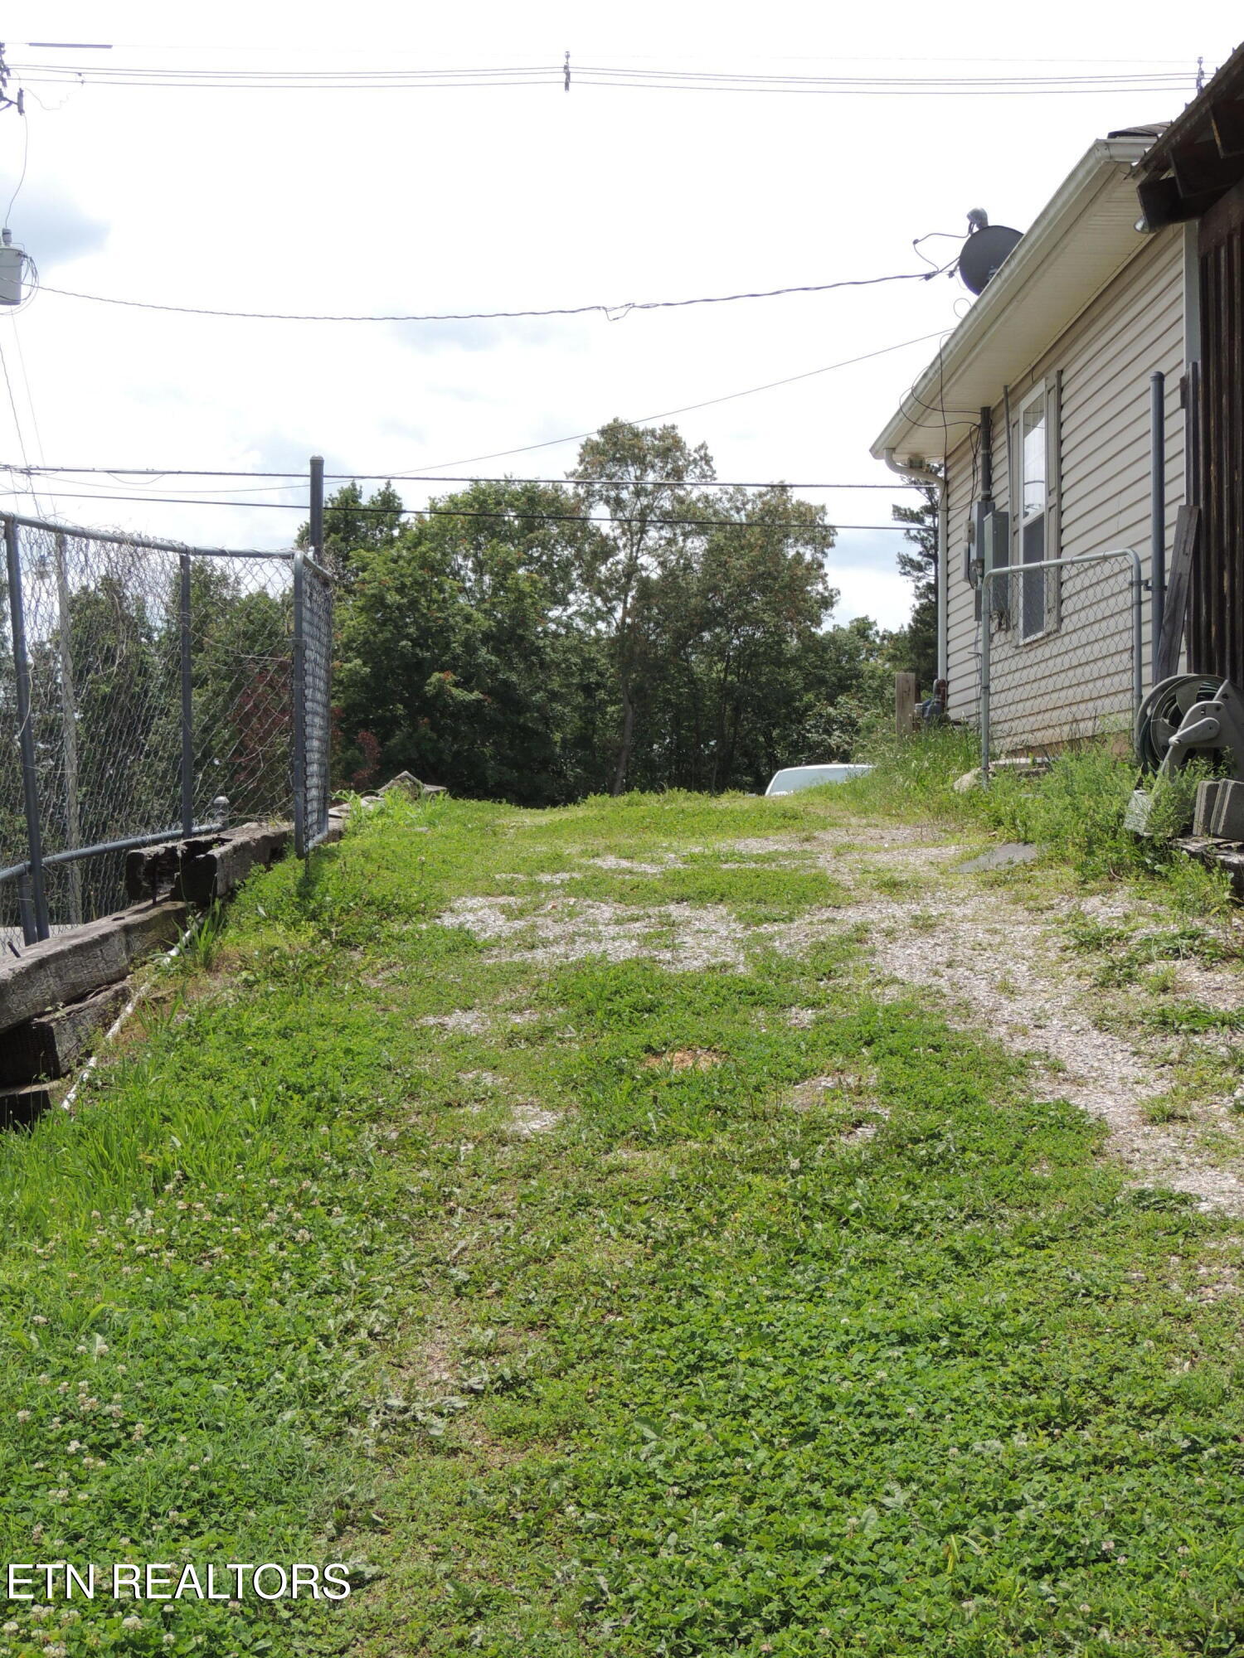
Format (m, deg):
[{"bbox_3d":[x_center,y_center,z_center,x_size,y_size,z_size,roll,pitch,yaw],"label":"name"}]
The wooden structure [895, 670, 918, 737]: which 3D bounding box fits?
[{"bbox_3d":[2.111,-0.910,17.800,0.155,0.500,0.145,0,0,-1],"label":"wooden structure"}]

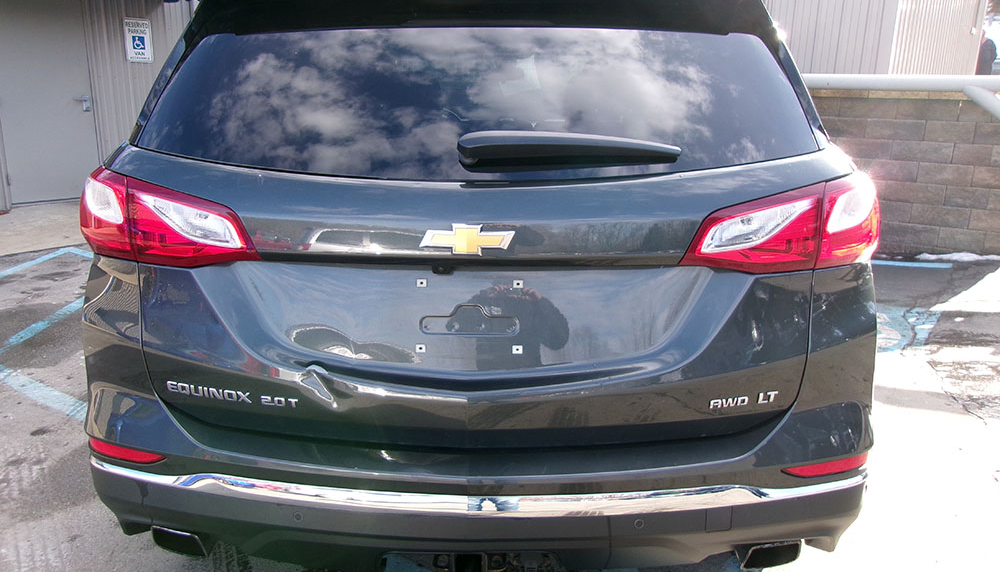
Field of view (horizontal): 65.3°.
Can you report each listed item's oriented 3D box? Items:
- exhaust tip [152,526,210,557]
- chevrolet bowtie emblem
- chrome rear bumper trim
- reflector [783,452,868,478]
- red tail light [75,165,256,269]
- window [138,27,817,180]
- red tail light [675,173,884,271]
[{"bbox_3d":[-0.655,0.508,1.637,0.125,0.065,0.130,1,15,1],"label":"exhaust tip"},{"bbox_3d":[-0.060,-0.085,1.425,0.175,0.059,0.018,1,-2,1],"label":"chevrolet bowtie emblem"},{"bbox_3d":[-0.057,0.376,1.546,1.650,0.069,0.275,1,15,1],"label":"chrome rear bumper trim"},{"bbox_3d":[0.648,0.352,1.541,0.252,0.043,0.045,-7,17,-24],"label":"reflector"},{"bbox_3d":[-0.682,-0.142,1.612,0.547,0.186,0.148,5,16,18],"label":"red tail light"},{"bbox_3d":[-0.048,-0.378,1.602,1.428,0.428,0.116,1,-23,1],"label":"window"},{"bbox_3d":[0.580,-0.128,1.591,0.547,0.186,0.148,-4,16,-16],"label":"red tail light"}]

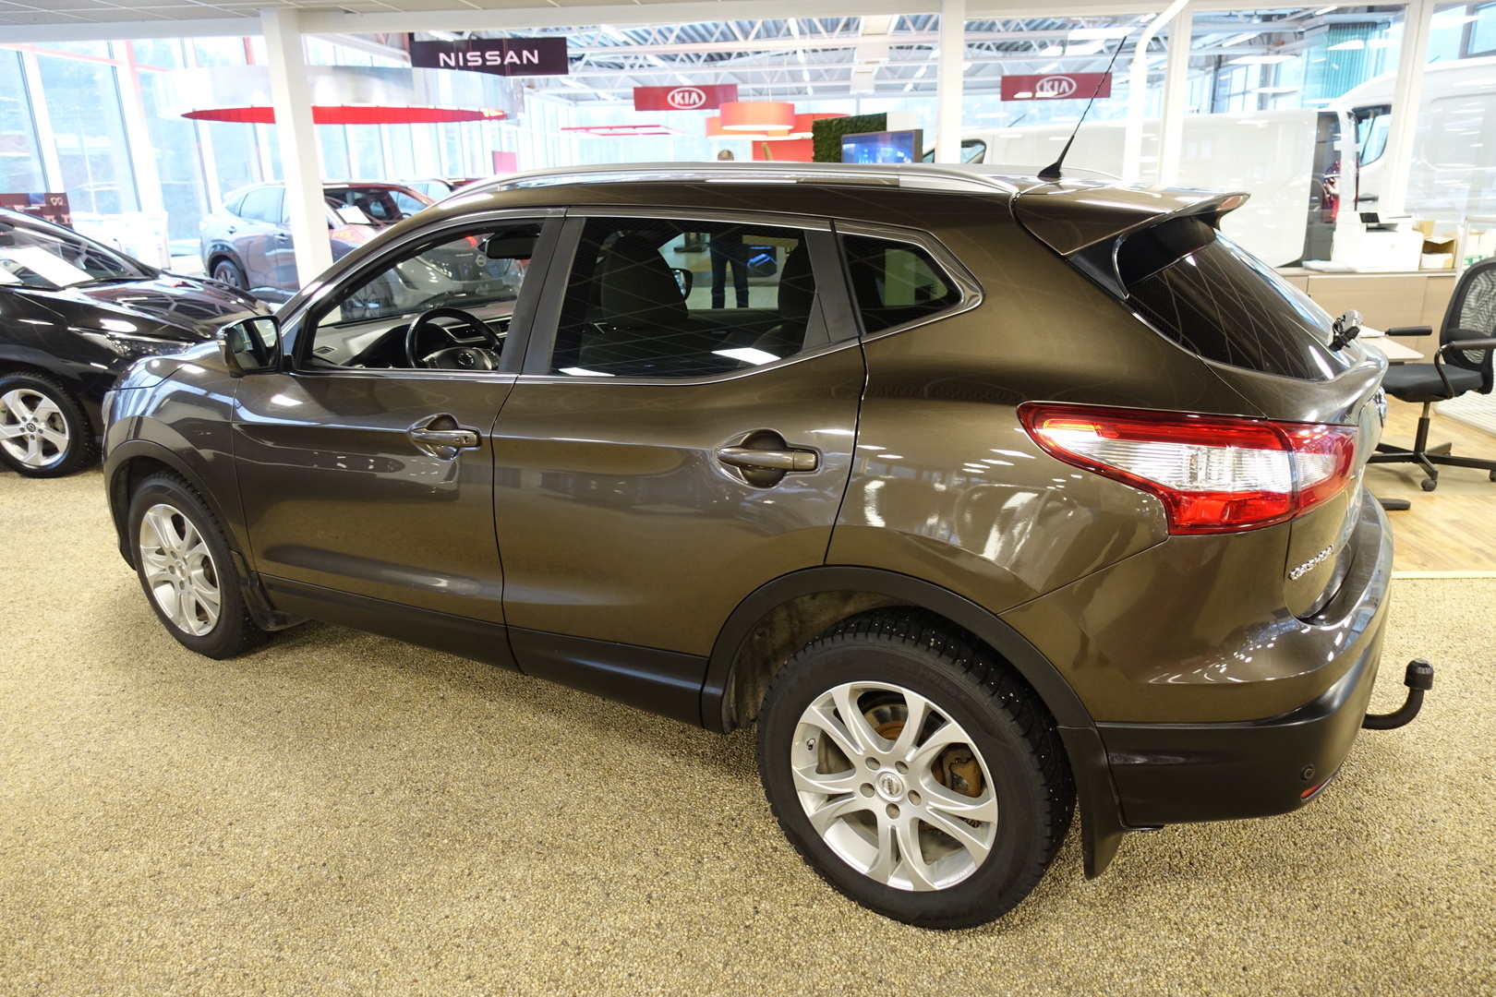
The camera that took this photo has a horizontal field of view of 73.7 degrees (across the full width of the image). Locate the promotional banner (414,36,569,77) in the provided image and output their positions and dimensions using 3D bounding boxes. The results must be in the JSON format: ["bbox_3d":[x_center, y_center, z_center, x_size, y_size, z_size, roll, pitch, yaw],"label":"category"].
[{"bbox_3d":[-3.628,-6.181,14.000,2.170,0.500,0.040,1,17,7],"label":"promotional banner"}]

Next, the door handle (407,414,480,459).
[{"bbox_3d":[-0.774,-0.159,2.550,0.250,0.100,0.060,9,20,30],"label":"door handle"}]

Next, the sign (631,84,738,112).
[{"bbox_3d":[-1.275,-8.277,20.600,2.150,0.500,0.040,1,17,7],"label":"sign"}]

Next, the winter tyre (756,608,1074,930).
[{"bbox_3d":[0.348,0.584,2.180,0.680,0.680,0.220,9,20,30],"label":"winter tyre"}]

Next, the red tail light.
[{"bbox_3d":[0.787,-0.059,1.807,0.530,0.230,0.370,9,20,30],"label":"red tail light"}]

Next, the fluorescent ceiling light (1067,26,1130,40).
[{"bbox_3d":[3.381,-4.485,9.600,0.600,0.060,0.600,1,17,7],"label":"fluorescent ceiling light"}]

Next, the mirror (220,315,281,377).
[{"bbox_3d":[-1.412,-0.434,2.796,0.140,0.175,0.200,9,20,30],"label":"mirror"}]

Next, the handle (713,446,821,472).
[{"bbox_3d":[0.042,-0.079,2.055,0.240,0.047,0.055,9,20,30],"label":"handle"}]

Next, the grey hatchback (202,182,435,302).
[{"bbox_3d":[-4.800,-3.030,12.150,4.590,1.660,1.860,11,21,34],"label":"grey hatchback"}]

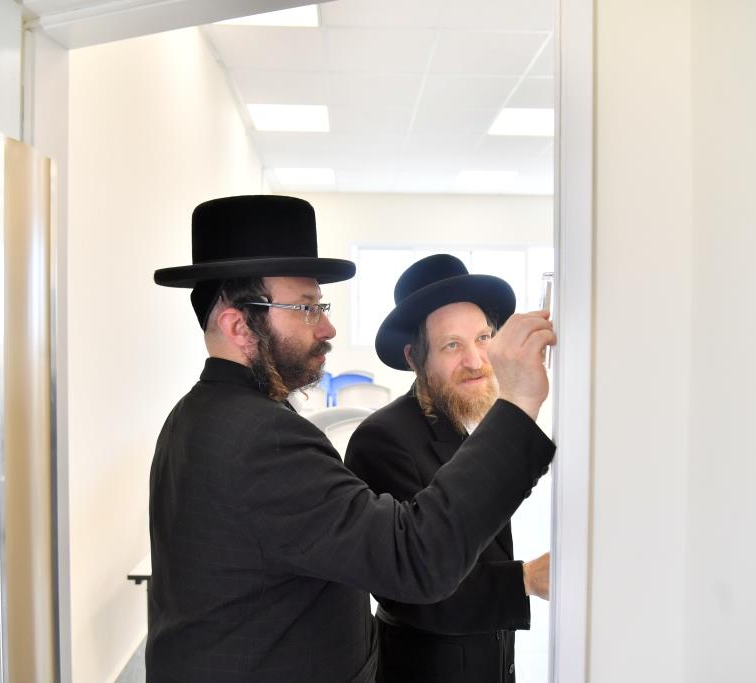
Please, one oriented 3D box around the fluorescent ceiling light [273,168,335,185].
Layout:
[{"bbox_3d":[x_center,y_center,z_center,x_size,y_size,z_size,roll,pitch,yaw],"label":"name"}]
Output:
[{"bbox_3d":[-0.709,-1.653,6.820,0.590,0.060,0.590,0,0,-2],"label":"fluorescent ceiling light"}]

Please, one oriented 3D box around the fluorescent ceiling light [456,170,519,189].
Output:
[{"bbox_3d":[1.090,-1.640,6.889,0.590,0.060,0.590,0,0,-2],"label":"fluorescent ceiling light"}]

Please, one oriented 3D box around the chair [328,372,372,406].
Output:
[{"bbox_3d":[-0.240,0.690,6.250,0.440,0.780,0.490,0,0,-2],"label":"chair"}]

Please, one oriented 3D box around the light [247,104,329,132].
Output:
[{"bbox_3d":[-0.640,-1.646,5.021,0.590,0.060,0.590,0,0,-2],"label":"light"}]

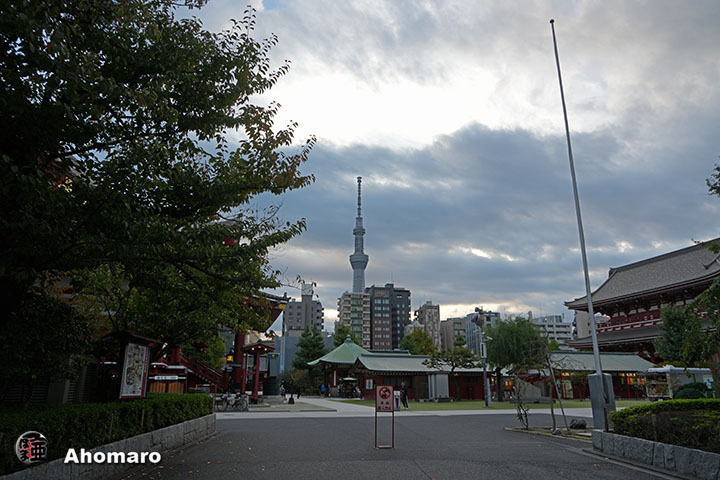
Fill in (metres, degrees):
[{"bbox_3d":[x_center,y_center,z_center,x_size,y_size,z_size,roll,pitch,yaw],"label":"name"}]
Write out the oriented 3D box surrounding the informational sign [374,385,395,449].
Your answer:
[{"bbox_3d":[0.651,4.608,12.502,0.500,1.500,0.300,0,-17,0],"label":"informational sign"}]

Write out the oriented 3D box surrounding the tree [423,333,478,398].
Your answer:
[{"bbox_3d":[9.494,13.295,48.737,6.000,5.800,5.500,0,-17,0],"label":"tree"}]

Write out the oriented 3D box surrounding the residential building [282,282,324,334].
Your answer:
[{"bbox_3d":[-24.803,42.478,210.712,17.500,43.500,14.000,4,-17,-13],"label":"residential building"}]

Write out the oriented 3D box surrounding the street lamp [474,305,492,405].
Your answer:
[{"bbox_3d":[9.272,8.654,36.037,1.400,7.350,1.000,0,-17,0],"label":"street lamp"}]

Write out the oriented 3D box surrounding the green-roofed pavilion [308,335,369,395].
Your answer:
[{"bbox_3d":[-1.539,17.683,67.781,10.200,8.400,10.200,4,-17,-13],"label":"green-roofed pavilion"}]

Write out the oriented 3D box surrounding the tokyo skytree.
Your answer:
[{"bbox_3d":[-0.899,104.719,1439.099,66.000,634.000,66.000,0,-17,0],"label":"tokyo skytree"}]

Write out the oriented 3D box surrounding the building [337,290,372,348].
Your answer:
[{"bbox_3d":[-1.971,44.154,210.207,12.500,40.000,13.000,4,-17,-13],"label":"building"}]

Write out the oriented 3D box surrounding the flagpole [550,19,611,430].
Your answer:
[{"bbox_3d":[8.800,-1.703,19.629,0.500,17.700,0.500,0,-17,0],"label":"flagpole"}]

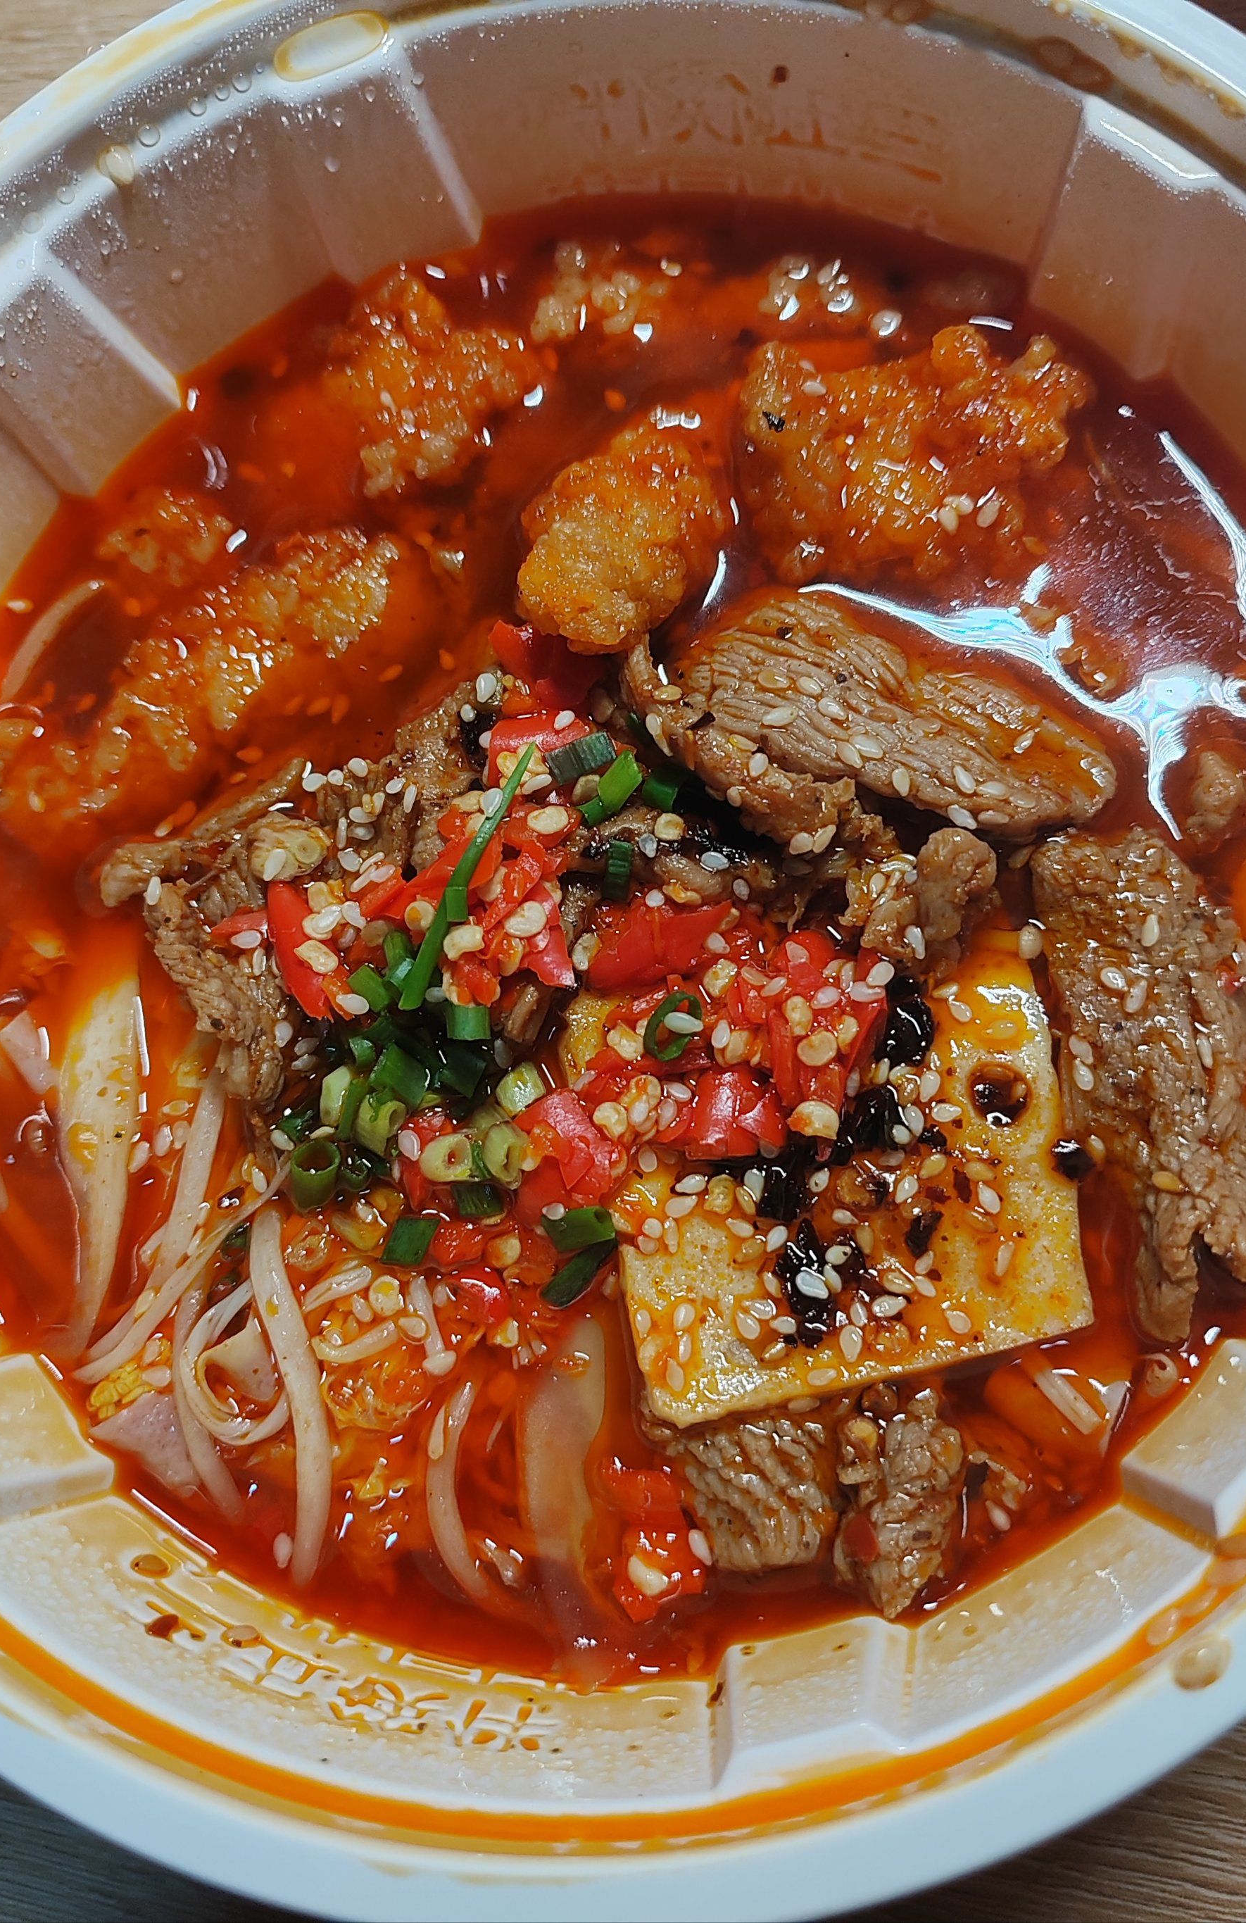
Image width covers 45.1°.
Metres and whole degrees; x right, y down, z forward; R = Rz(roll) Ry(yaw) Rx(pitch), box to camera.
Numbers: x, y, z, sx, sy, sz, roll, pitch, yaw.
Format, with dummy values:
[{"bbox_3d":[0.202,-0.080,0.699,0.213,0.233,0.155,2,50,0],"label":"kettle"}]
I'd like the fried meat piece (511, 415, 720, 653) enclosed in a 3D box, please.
[{"bbox_3d":[0.000,-0.051,0.179,0.024,0.019,0.031,28,85,15],"label":"fried meat piece"}]

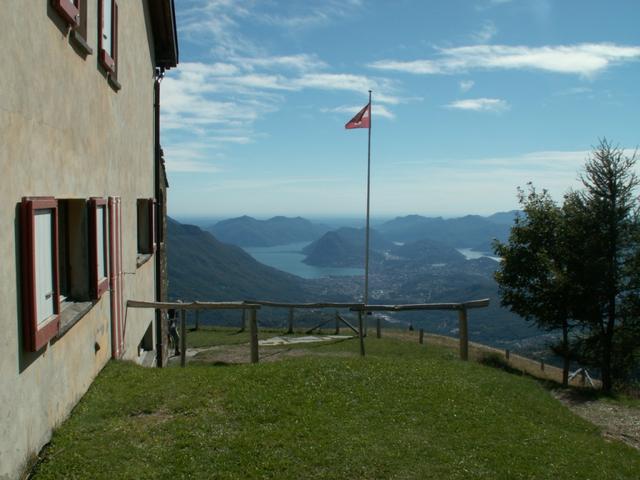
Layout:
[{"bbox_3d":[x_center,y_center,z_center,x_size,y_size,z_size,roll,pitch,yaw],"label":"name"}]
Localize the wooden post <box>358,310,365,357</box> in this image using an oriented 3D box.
[{"bbox_3d":[0.750,1.663,11.700,0.080,0.890,0.080,-3,3,0],"label":"wooden post"}]

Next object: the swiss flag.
[{"bbox_3d":[1.396,-4.587,23.900,0.940,0.940,0.200,0,3,0],"label":"swiss flag"}]

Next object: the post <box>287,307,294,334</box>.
[{"bbox_3d":[-1.069,2.918,23.600,0.150,1.060,0.150,0,3,0],"label":"post"}]

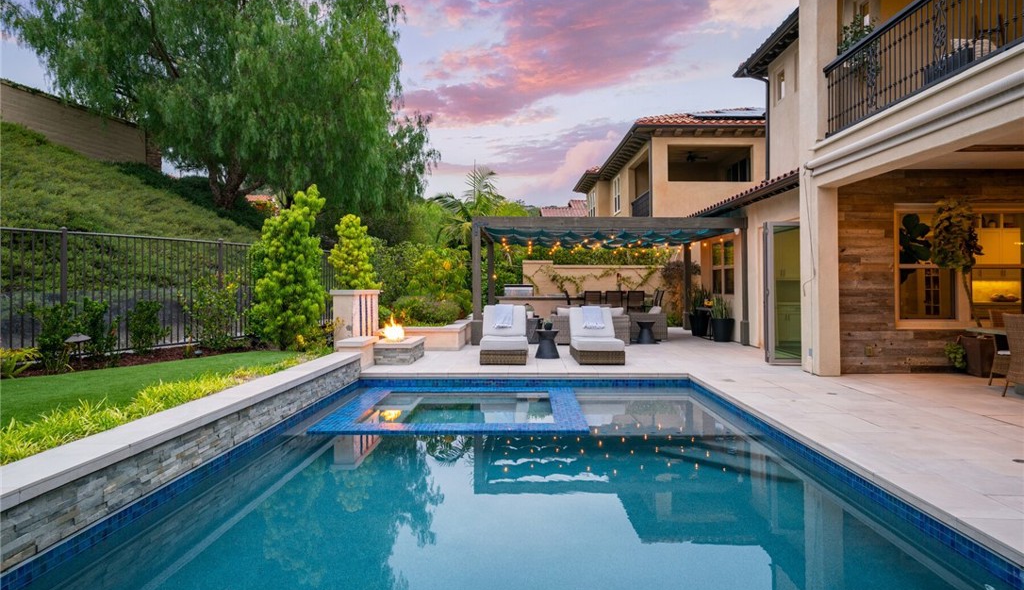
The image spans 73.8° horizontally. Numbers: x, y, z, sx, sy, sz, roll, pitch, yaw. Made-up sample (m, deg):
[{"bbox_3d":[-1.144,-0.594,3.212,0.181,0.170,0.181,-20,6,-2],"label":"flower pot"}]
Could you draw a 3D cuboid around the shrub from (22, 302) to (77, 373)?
[{"bbox_3d":[-5.050,0.455,7.480,0.520,0.800,0.580,0,1,22],"label":"shrub"}]

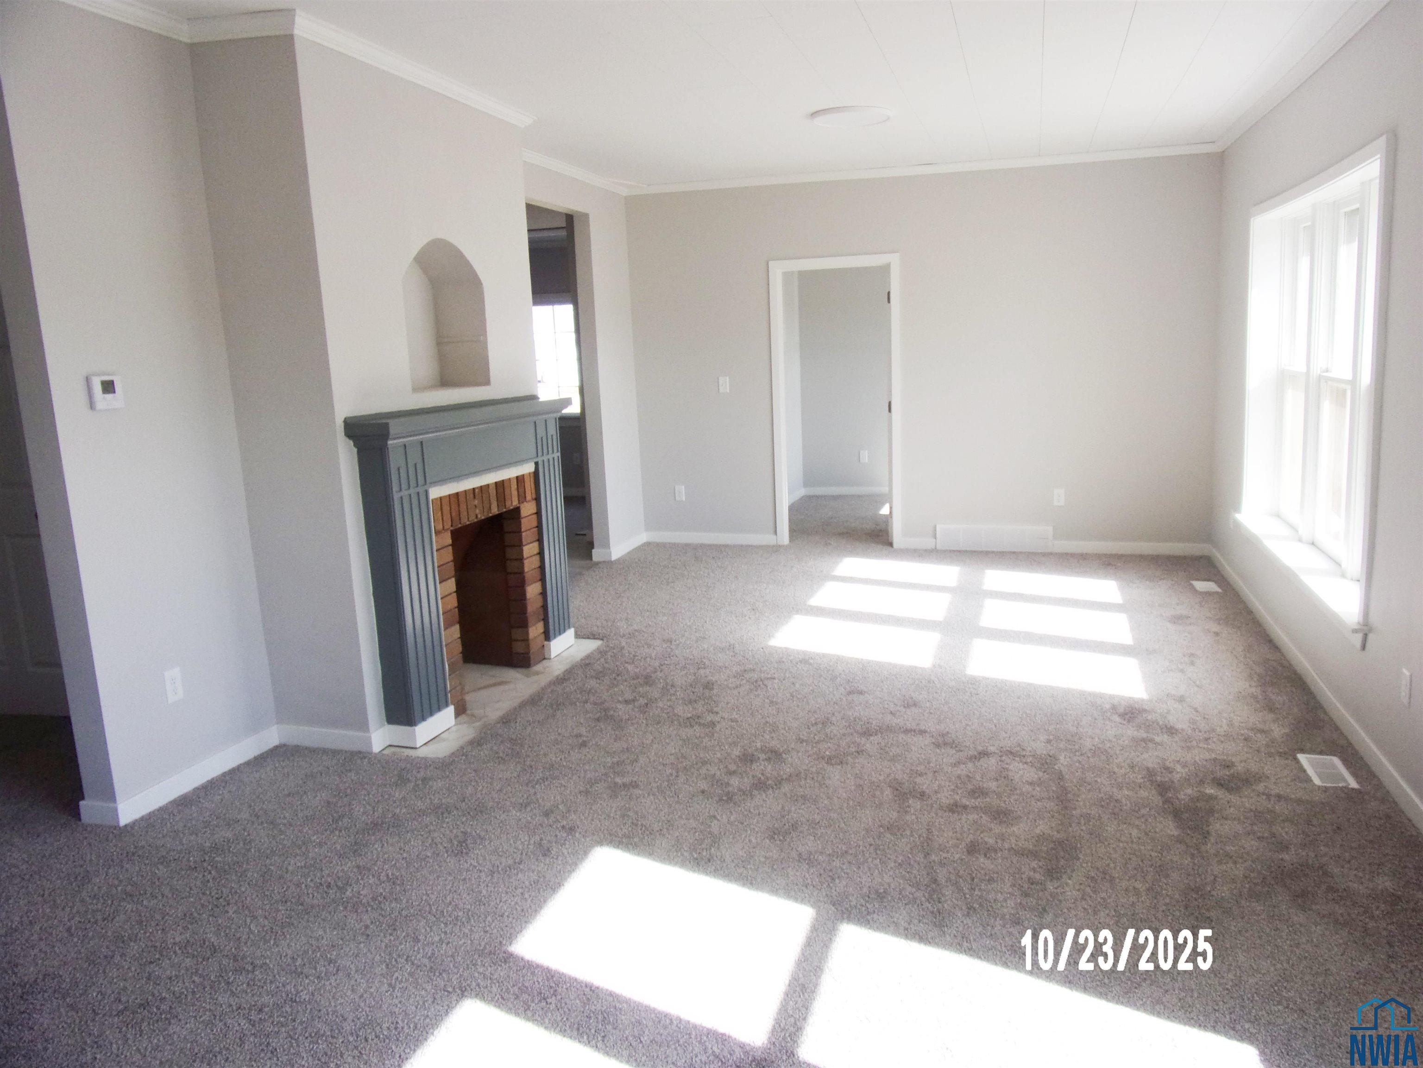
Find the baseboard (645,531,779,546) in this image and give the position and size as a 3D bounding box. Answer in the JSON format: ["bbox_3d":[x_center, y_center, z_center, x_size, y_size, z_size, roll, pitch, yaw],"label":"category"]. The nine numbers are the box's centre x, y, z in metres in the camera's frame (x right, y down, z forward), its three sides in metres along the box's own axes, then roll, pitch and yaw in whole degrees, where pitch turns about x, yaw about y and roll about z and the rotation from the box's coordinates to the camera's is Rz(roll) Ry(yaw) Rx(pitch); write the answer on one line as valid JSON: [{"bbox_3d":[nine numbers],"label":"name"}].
[{"bbox_3d":[-0.007,0.035,7.679,1.085,0.085,0.020,1,11,18],"label":"baseboard"}]

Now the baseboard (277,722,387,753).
[{"bbox_3d":[-1.499,0.795,3.909,0.463,0.081,0.088,1,11,18],"label":"baseboard"}]

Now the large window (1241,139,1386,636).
[{"bbox_3d":[2.683,-0.688,4.379,0.213,1.705,2.323,1,11,18],"label":"large window"}]

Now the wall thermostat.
[{"bbox_3d":[-1.957,-0.457,3.189,0.025,0.106,0.104,1,11,18],"label":"wall thermostat"}]

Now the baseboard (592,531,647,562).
[{"bbox_3d":[-0.693,0.091,7.537,0.150,0.084,0.691,1,11,18],"label":"baseboard"}]

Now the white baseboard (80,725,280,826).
[{"bbox_3d":[-1.927,0.867,3.634,0.176,0.081,0.738,1,11,18],"label":"white baseboard"}]

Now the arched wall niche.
[{"bbox_3d":[-1.270,-0.947,4.310,0.276,0.636,0.620,1,11,18],"label":"arched wall niche"}]

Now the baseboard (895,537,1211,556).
[{"bbox_3d":[2.354,0.087,6.891,2.036,0.084,0.020,1,11,18],"label":"baseboard"}]

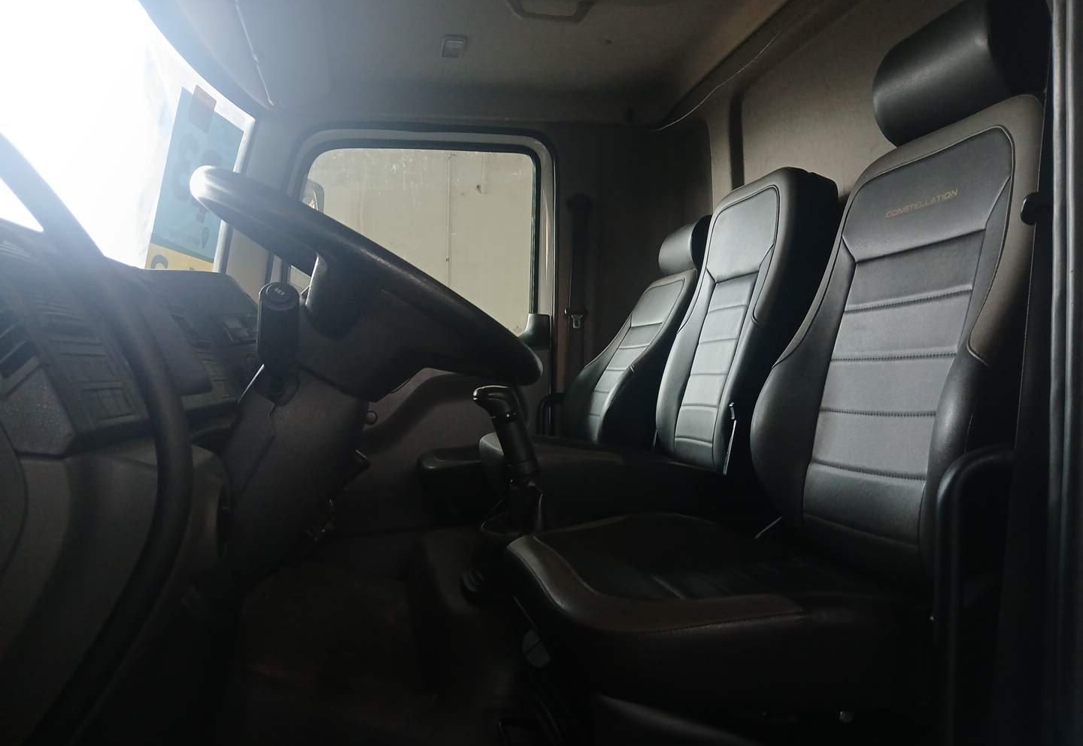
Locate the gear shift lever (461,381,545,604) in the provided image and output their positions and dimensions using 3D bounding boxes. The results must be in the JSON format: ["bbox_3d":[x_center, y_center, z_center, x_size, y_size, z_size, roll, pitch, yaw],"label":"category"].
[{"bbox_3d":[-0.061,0.204,1.375,0.135,0.360,0.120,-2,-1,-12],"label":"gear shift lever"}]

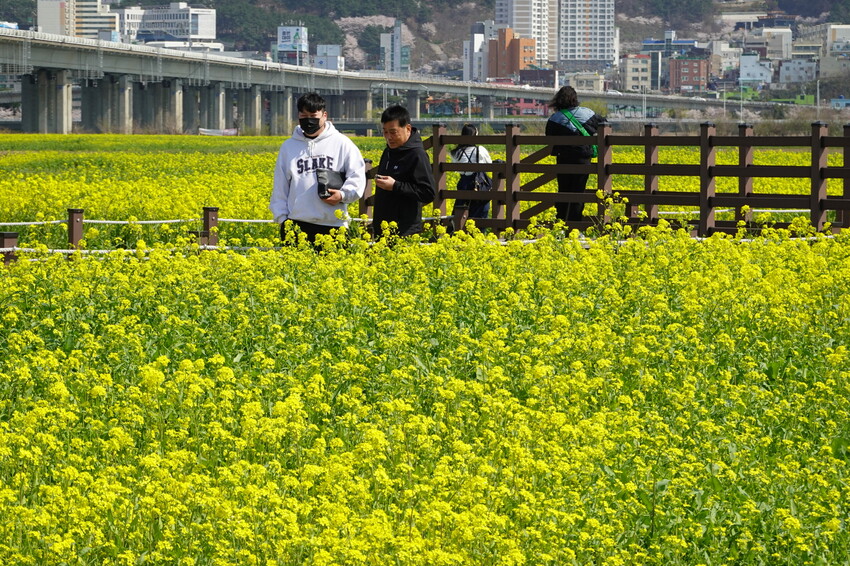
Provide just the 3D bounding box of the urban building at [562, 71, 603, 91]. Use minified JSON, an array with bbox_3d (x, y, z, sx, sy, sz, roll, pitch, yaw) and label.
[{"bbox_3d":[51.062,-64.188,1020.000,12.000,7.000,9.500,0,3,-2],"label":"urban building"}]

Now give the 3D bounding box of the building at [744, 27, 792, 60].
[{"bbox_3d":[131.531,-91.708,1220.000,17.500,13.500,12.000,0,3,6],"label":"building"}]

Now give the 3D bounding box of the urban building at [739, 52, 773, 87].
[{"bbox_3d":[113.758,-73.444,1095.000,11.000,11.000,9.500,0,3,9],"label":"urban building"}]

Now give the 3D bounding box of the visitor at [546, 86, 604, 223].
[{"bbox_3d":[1.548,-1.238,33.000,0.560,1.600,0.420,0,3,8],"label":"visitor"}]

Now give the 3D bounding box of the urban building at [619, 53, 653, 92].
[{"bbox_3d":[72.675,-72.330,1100.000,9.000,13.000,10.000,0,3,-10],"label":"urban building"}]

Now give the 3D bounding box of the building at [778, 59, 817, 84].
[{"bbox_3d":[128.193,-72.688,1095.000,12.500,8.800,9.500,0,3,8],"label":"building"}]

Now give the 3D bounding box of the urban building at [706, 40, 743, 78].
[{"bbox_3d":[107.520,-79.969,1140.000,10.500,13.300,9.500,0,3,-10],"label":"urban building"}]

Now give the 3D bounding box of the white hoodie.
[{"bbox_3d":[-0.685,-0.705,20.500,0.600,0.680,0.360,0,3,10],"label":"white hoodie"}]

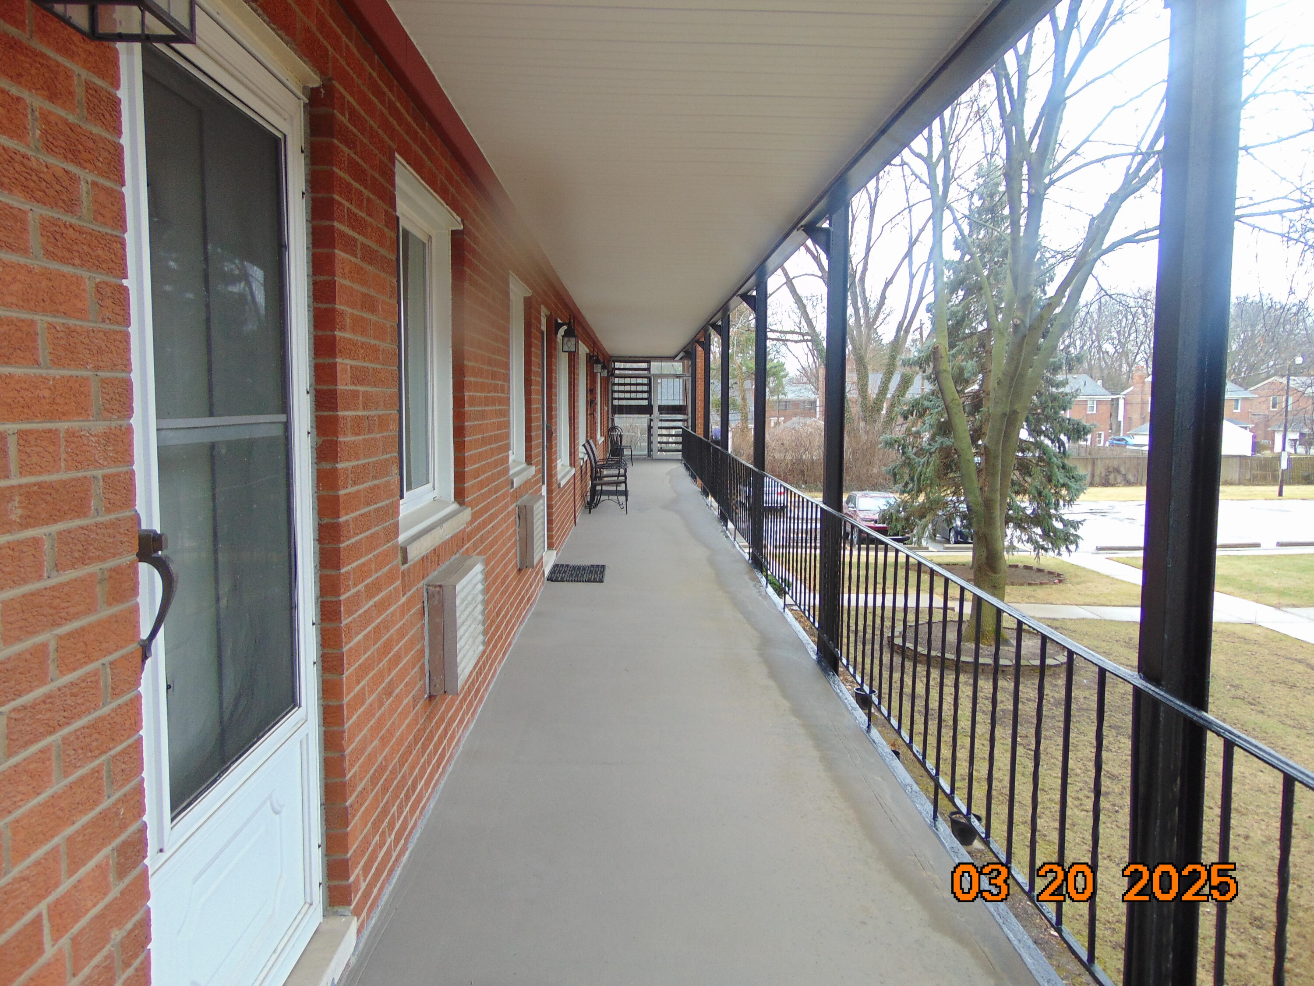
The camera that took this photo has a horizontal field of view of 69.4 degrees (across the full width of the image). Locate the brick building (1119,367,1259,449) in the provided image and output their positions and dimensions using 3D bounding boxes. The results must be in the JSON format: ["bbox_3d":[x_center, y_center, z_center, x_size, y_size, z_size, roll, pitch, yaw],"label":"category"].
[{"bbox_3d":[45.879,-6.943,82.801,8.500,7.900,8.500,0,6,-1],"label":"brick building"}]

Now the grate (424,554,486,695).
[{"bbox_3d":[-0.777,0.500,3.729,0.110,0.410,0.690,0,6,-1],"label":"grate"}]

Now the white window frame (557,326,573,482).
[{"bbox_3d":[-1.037,-0.965,10.153,0.130,1.540,2.100,0,6,-1],"label":"white window frame"}]

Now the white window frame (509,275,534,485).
[{"bbox_3d":[-0.943,-0.728,6.168,0.130,1.250,1.180,0,6,-1],"label":"white window frame"}]

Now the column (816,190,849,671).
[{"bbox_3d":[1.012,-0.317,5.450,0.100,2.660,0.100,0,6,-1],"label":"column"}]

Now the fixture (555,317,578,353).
[{"bbox_3d":[-0.841,-1.476,8.832,0.200,0.345,0.150,0,6,-1],"label":"fixture"}]

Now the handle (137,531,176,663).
[{"bbox_3d":[-0.825,0.167,1.580,0.070,0.220,0.045,0,6,-1],"label":"handle"}]

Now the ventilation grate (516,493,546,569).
[{"bbox_3d":[-0.839,0.249,6.406,0.110,0.415,0.690,0,6,-1],"label":"ventilation grate"}]

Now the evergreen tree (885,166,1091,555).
[{"bbox_3d":[9.012,-3.194,25.627,5.600,10.800,5.600,0,6,-1],"label":"evergreen tree"}]

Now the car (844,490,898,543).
[{"bbox_3d":[7.302,0.733,32.200,1.850,1.680,4.600,0,6,-1],"label":"car"}]

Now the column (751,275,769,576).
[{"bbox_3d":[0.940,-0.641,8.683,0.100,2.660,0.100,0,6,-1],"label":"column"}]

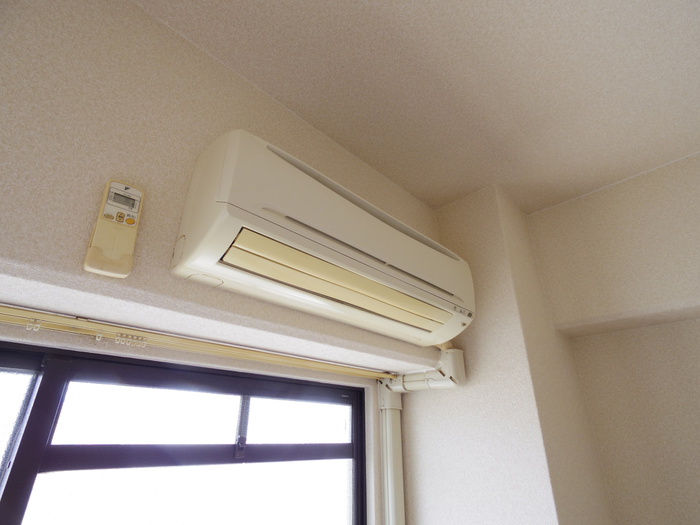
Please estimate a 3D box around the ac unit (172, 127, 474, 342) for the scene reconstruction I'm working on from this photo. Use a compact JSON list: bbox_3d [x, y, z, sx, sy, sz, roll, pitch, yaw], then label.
[{"bbox_3d":[0.029,-0.010,0.869,0.790,0.285,0.195,23,-32,-37],"label":"ac unit"}]

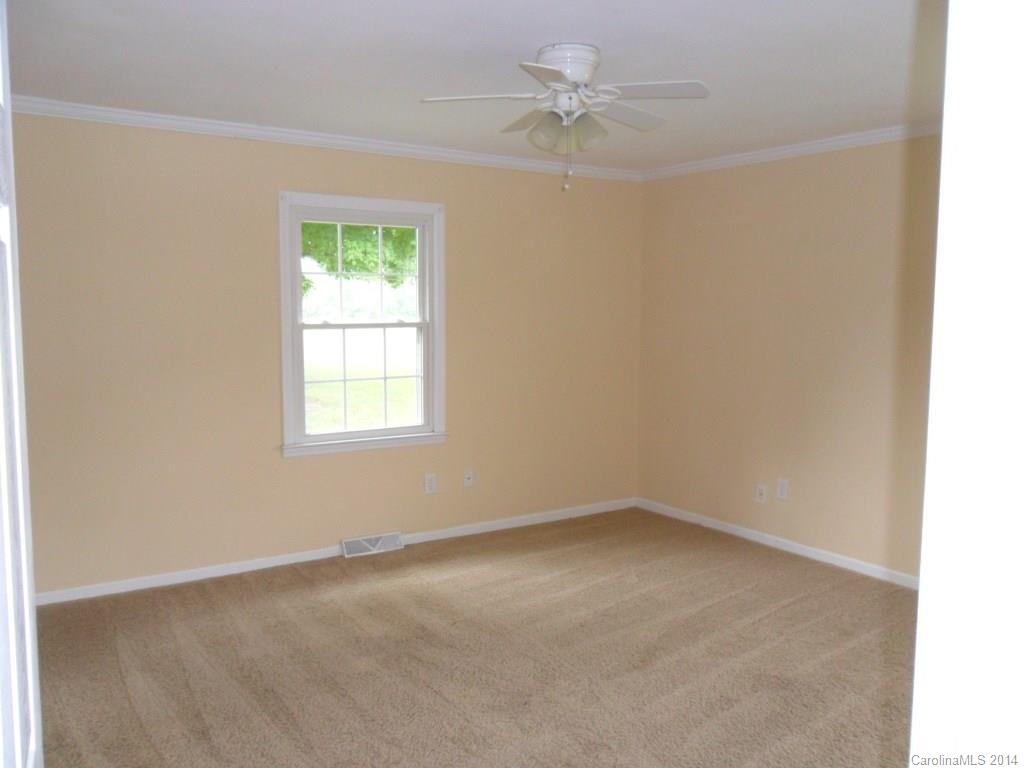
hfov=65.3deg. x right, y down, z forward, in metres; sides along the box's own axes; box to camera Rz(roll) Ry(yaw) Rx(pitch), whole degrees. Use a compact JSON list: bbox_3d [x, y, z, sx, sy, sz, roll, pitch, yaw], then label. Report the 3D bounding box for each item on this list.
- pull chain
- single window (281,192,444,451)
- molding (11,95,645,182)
[{"bbox_3d":[0.207,-0.858,2.980,0.032,0.280,0.030,0,5,0],"label":"pull chain"},{"bbox_3d":[-0.857,-0.345,4.745,1.035,1.480,0.100,-3,6,-32],"label":"single window"},{"bbox_3d":[-0.721,-1.370,4.683,3.983,0.078,0.068,-3,6,-32],"label":"molding"}]

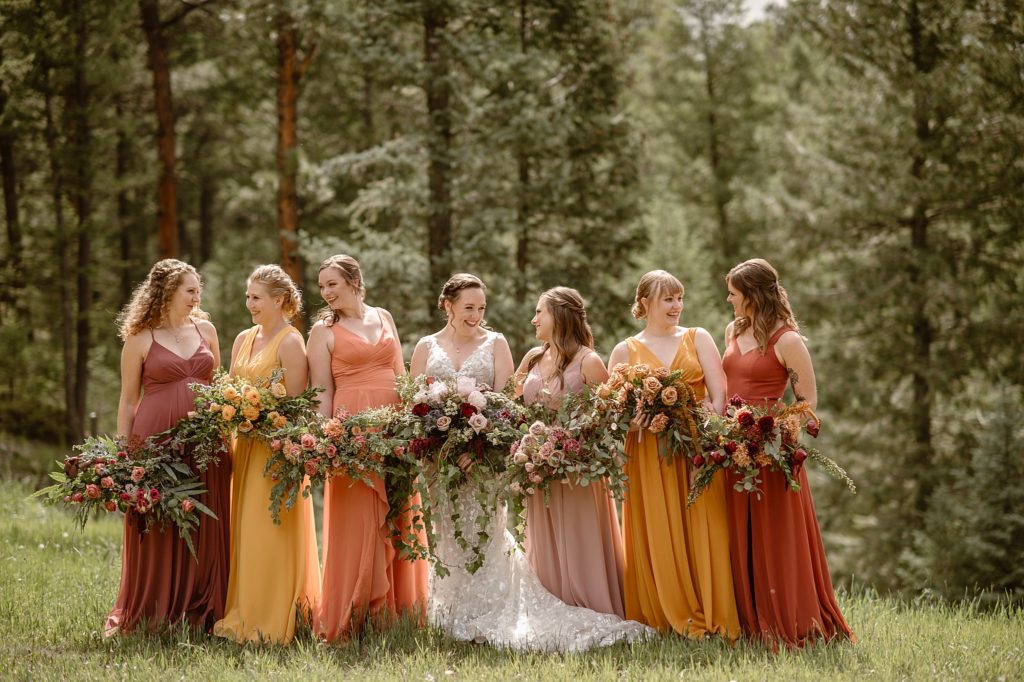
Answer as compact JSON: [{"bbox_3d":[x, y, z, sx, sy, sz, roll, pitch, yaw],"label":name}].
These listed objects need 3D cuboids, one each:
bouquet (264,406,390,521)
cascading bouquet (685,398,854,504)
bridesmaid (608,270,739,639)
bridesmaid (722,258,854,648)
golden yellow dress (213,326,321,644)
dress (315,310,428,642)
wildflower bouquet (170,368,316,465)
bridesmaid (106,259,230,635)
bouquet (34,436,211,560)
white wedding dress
[{"bbox_3d":[-0.798,0.540,10.400,0.540,0.499,0.370,0,1,-8],"label":"bouquet"},{"bbox_3d":[1.095,0.466,10.200,0.700,0.455,0.400,0,1,15],"label":"cascading bouquet"},{"bbox_3d":[0.715,0.511,10.700,0.570,1.647,0.500,0,1,-8],"label":"bridesmaid"},{"bbox_3d":[1.190,0.484,10.400,0.530,1.678,0.480,0,1,30],"label":"bridesmaid"},{"bbox_3d":[-1.082,0.643,10.650,0.480,1.414,0.460,0,1,32],"label":"golden yellow dress"},{"bbox_3d":[-0.622,0.609,10.700,0.500,1.488,0.460,0,1,-25],"label":"dress"},{"bbox_3d":[-1.160,0.321,10.400,0.640,0.396,0.380,0,1,-5],"label":"wildflower bouquet"},{"bbox_3d":[-1.535,0.480,10.800,0.550,1.698,0.480,0,1,-27],"label":"bridesmaid"},{"bbox_3d":[-1.688,0.676,10.500,0.770,0.511,0.420,0,1,-12],"label":"bouquet"},{"bbox_3d":[0.110,0.646,10.380,0.990,1.383,0.680,0,1,-2],"label":"white wedding dress"}]

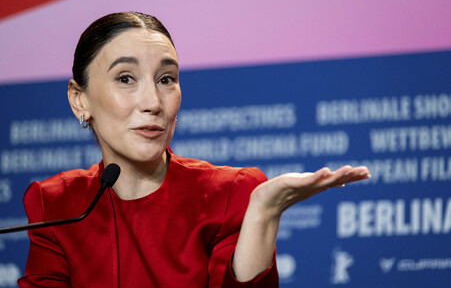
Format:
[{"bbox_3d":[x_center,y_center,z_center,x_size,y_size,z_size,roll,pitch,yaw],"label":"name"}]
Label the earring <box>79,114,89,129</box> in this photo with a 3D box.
[{"bbox_3d":[-0.205,-0.032,3.380,0.005,0.019,0.016,-3,-7,30],"label":"earring"}]

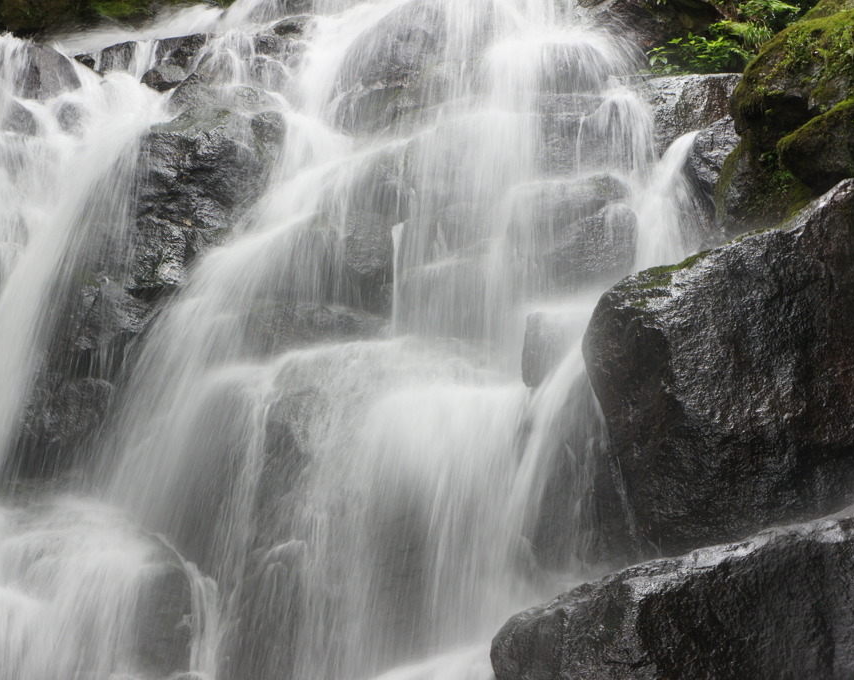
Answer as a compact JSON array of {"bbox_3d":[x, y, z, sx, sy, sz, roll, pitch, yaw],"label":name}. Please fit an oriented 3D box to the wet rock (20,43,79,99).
[{"bbox_3d":[-2.161,-1.539,13.300,0.350,0.320,0.320,0,2,0],"label":"wet rock"}]

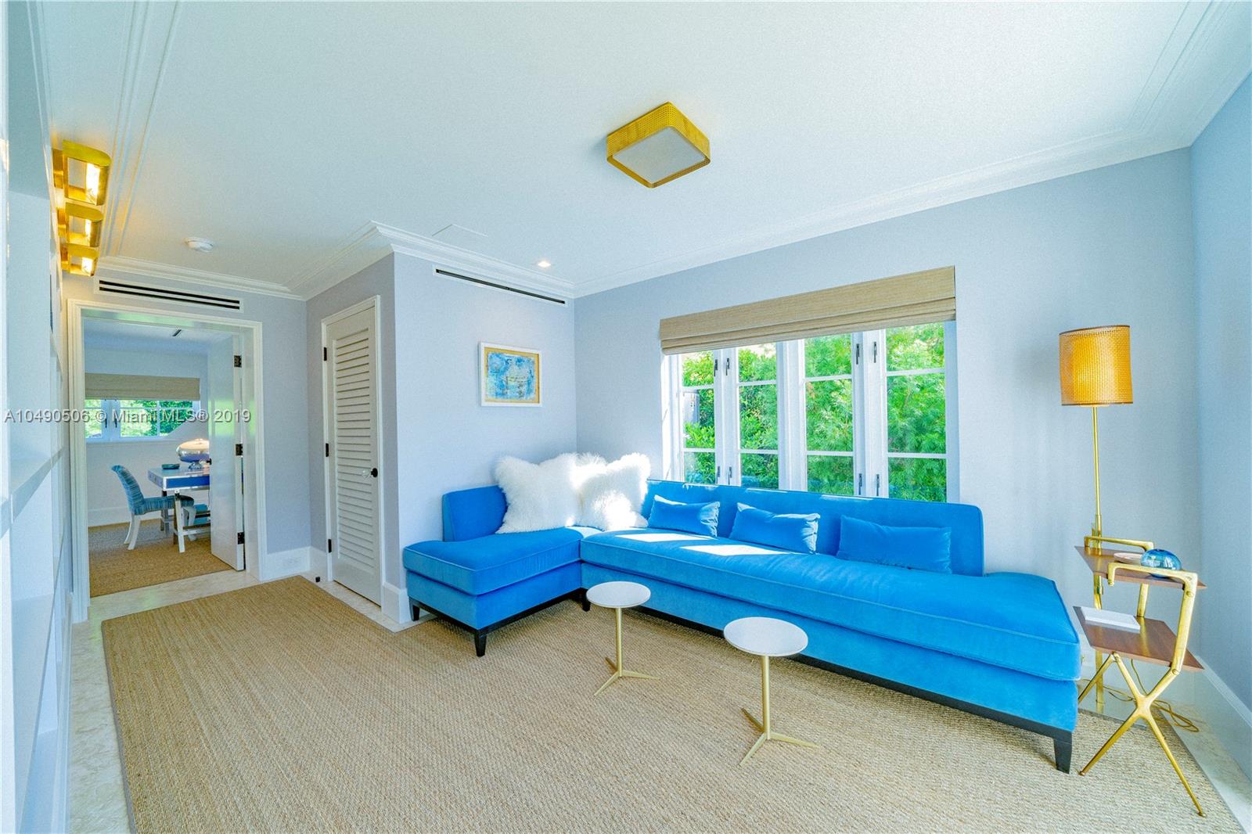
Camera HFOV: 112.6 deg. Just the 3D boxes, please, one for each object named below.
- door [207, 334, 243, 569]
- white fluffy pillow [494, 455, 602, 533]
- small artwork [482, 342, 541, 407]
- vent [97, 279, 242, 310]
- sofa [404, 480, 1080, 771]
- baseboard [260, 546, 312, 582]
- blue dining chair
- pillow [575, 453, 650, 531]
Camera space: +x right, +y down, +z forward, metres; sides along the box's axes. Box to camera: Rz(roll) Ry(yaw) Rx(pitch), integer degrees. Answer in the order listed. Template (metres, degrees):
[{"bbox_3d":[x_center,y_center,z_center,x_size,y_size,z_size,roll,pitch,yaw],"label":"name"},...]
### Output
[{"bbox_3d":[-3.698,0.322,3.862,0.820,2.030,0.045,-1,0,36],"label":"door"},{"bbox_3d":[-0.598,0.545,3.020,0.580,0.500,0.220,-1,-15,-32],"label":"white fluffy pillow"},{"bbox_3d":[-0.865,-0.299,3.164,0.035,0.444,0.513,-1,0,43],"label":"small artwork"},{"bbox_3d":[-3.284,-0.879,3.046,0.025,0.097,0.727,-1,0,43],"label":"vent"},{"bbox_3d":[0.286,0.861,2.254,3.060,0.770,1.450,-1,0,38],"label":"sofa"},{"bbox_3d":[-2.829,1.217,3.478,0.022,0.210,0.321,-1,0,43],"label":"baseboard"},{"bbox_3d":[-5.127,0.936,4.548,0.460,0.870,0.590,-1,0,45],"label":"blue dining chair"},{"bbox_3d":[-0.095,0.534,3.000,0.520,0.500,0.220,-1,-15,20],"label":"pillow"}]

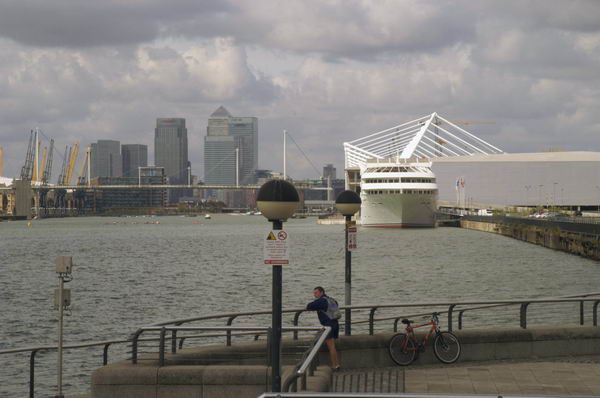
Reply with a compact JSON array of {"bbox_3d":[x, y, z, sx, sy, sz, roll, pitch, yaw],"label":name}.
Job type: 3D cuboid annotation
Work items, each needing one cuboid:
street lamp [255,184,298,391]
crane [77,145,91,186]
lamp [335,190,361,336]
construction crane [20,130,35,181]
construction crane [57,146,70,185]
[{"bbox_3d":[-0.281,1.229,21.800,0.540,3.000,0.540,0,0,0],"label":"street lamp"},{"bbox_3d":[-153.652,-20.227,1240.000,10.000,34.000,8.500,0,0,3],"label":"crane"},{"bbox_3d":[0.997,1.326,36.200,0.535,3.050,0.535,0,0,0],"label":"lamp"},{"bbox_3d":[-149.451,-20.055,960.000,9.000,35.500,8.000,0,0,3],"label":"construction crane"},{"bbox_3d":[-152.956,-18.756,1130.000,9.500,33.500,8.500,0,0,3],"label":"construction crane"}]

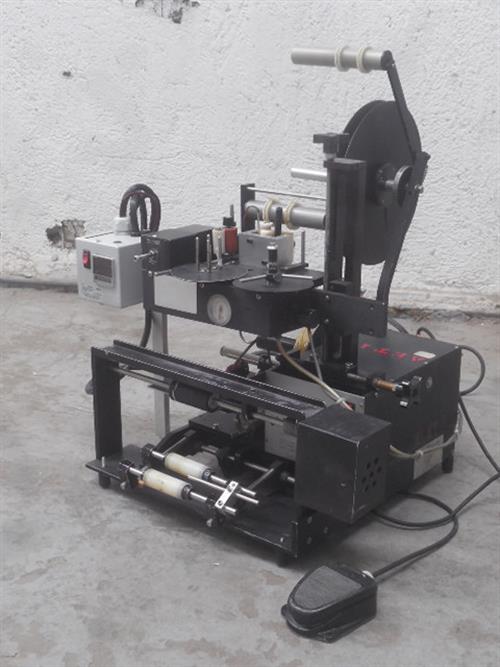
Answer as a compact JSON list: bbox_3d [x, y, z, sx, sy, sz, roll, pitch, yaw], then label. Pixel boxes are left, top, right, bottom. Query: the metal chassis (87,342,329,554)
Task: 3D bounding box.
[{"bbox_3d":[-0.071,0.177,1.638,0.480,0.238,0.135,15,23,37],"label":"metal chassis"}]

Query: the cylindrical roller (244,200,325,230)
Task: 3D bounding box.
[{"bbox_3d":[0.062,-0.206,1.700,0.167,0.031,0.031,15,23,37],"label":"cylindrical roller"}]

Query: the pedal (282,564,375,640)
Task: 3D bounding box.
[{"bbox_3d":[0.111,0.375,1.390,0.107,0.055,0.097,-17,25,-42],"label":"pedal"}]

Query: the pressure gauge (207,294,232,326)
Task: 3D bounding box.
[{"bbox_3d":[-0.042,-0.041,1.620,0.052,0.052,0.026,15,23,37],"label":"pressure gauge"}]

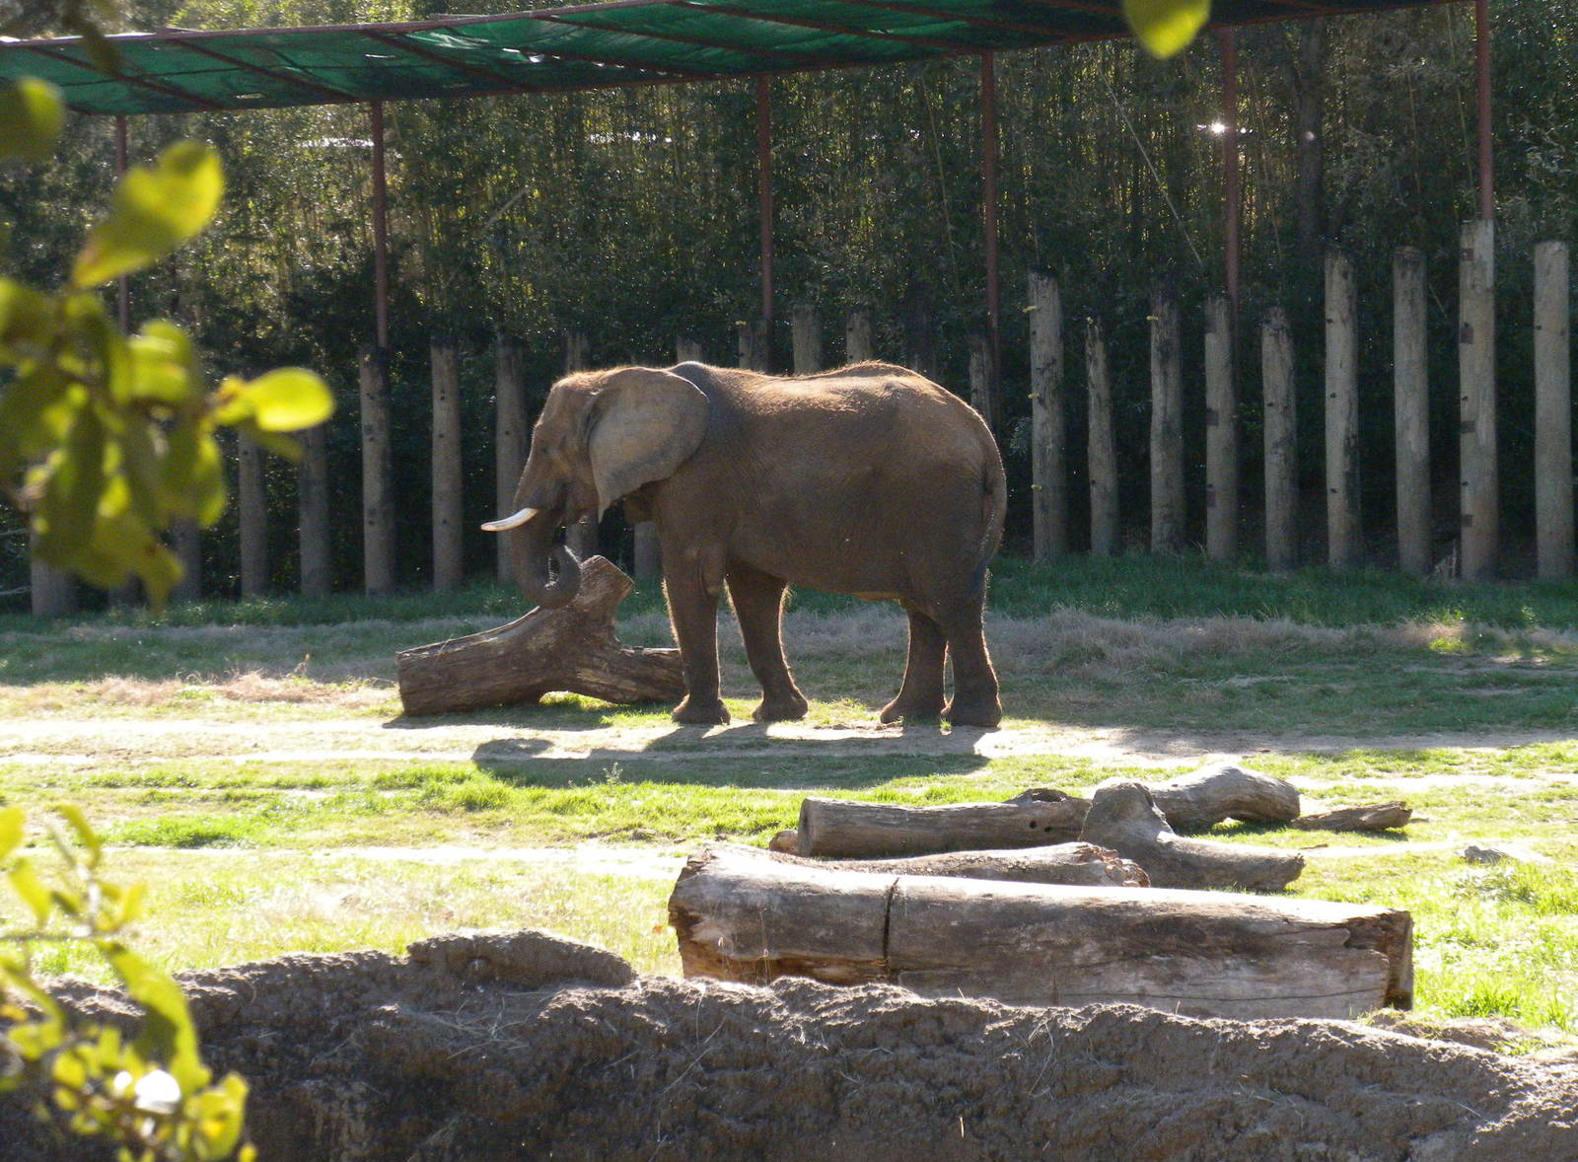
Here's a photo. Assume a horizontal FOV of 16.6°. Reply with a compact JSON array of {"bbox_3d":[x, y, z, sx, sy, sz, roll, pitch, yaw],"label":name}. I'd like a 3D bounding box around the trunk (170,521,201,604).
[{"bbox_3d":[-6.075,-0.743,54.500,0.297,1.920,0.297,-2,3,-6],"label":"trunk"}]

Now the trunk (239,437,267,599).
[{"bbox_3d":[-5.382,-0.793,54.500,0.279,1.920,0.279,-2,3,-6],"label":"trunk"}]

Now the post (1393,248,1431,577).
[{"bbox_3d":[5.574,-1.499,48.500,0.314,2.921,0.314,-1,3,7],"label":"post"}]

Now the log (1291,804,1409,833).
[{"bbox_3d":[3.273,1.372,31.494,0.700,0.160,0.190,-1,4,-3],"label":"log"}]

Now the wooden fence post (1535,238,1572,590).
[{"bbox_3d":[6.766,-1.511,48.000,0.316,2.989,0.316,-1,3,8],"label":"wooden fence post"}]

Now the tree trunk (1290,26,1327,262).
[{"bbox_3d":[5.347,-3.568,55.762,0.330,6.200,0.330,-1,4,0],"label":"tree trunk"}]

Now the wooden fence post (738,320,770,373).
[{"bbox_3d":[-0.338,-1.269,52.007,0.290,2.420,0.290,-1,4,0],"label":"wooden fence post"}]

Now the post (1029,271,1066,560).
[{"bbox_3d":[2.714,-1.729,57.000,0.330,3.050,0.330,-1,3,0],"label":"post"}]

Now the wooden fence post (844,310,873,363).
[{"bbox_3d":[0.751,-1.509,57.500,0.280,2.800,0.280,-1,3,0],"label":"wooden fence post"}]

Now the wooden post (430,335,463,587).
[{"bbox_3d":[-3.409,-1.154,54.000,0.307,2.516,0.307,-1,3,-4],"label":"wooden post"}]

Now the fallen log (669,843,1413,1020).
[{"bbox_3d":[1.164,1.652,25.275,3.520,0.640,0.660,3,6,22],"label":"fallen log"}]

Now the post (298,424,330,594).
[{"bbox_3d":[-5.112,-0.964,58.500,0.300,2.250,0.300,-1,3,0],"label":"post"}]

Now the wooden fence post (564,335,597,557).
[{"bbox_3d":[-1.984,-1.188,51.709,0.310,2.370,0.310,-1,4,0],"label":"wooden fence post"}]

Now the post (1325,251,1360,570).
[{"bbox_3d":[5.504,-1.700,54.000,0.320,3.170,0.320,-1,3,0],"label":"post"}]

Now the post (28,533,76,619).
[{"bbox_3d":[-6.677,-0.909,49.108,0.360,2.400,0.360,-1,4,0],"label":"post"}]

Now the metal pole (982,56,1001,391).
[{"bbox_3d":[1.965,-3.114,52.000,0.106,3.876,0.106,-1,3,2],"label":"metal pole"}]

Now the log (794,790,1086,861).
[{"bbox_3d":[0.840,1.326,29.700,1.650,0.360,0.340,-1,3,0],"label":"log"}]

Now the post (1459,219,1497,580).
[{"bbox_3d":[6.098,-1.598,48.000,0.327,3.185,0.327,-1,3,7],"label":"post"}]

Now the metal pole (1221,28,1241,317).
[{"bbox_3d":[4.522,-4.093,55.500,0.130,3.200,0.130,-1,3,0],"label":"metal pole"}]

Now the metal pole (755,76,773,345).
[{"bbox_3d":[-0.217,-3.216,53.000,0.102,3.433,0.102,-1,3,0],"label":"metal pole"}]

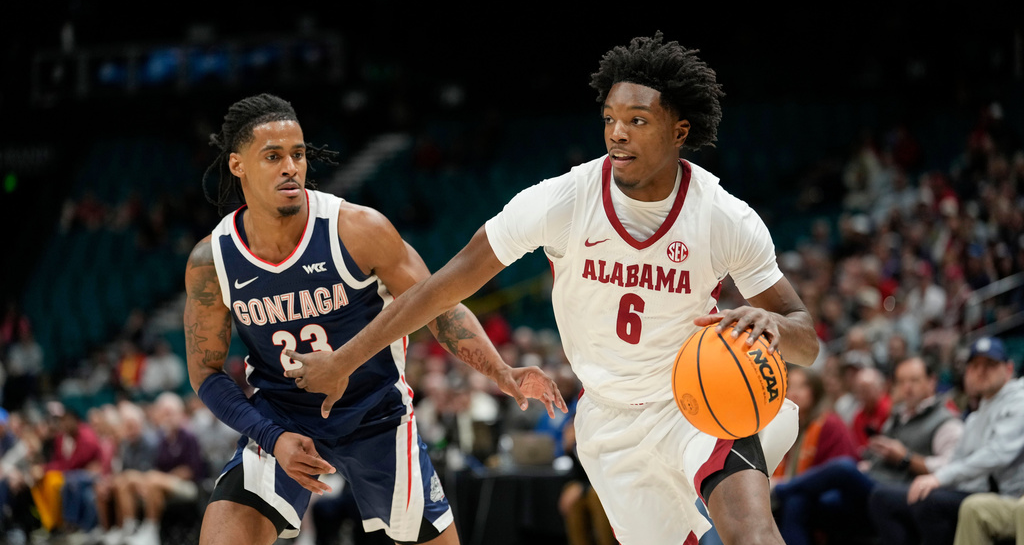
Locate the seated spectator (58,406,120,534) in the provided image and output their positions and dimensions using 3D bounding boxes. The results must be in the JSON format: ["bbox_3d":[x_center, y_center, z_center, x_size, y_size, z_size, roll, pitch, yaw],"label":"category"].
[{"bbox_3d":[-3.687,1.761,21.900,0.850,1.190,0.550,3,-5,-32],"label":"seated spectator"}]

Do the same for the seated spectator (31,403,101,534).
[{"bbox_3d":[-4.031,1.809,22.600,0.900,1.200,0.600,3,-5,-33],"label":"seated spectator"}]

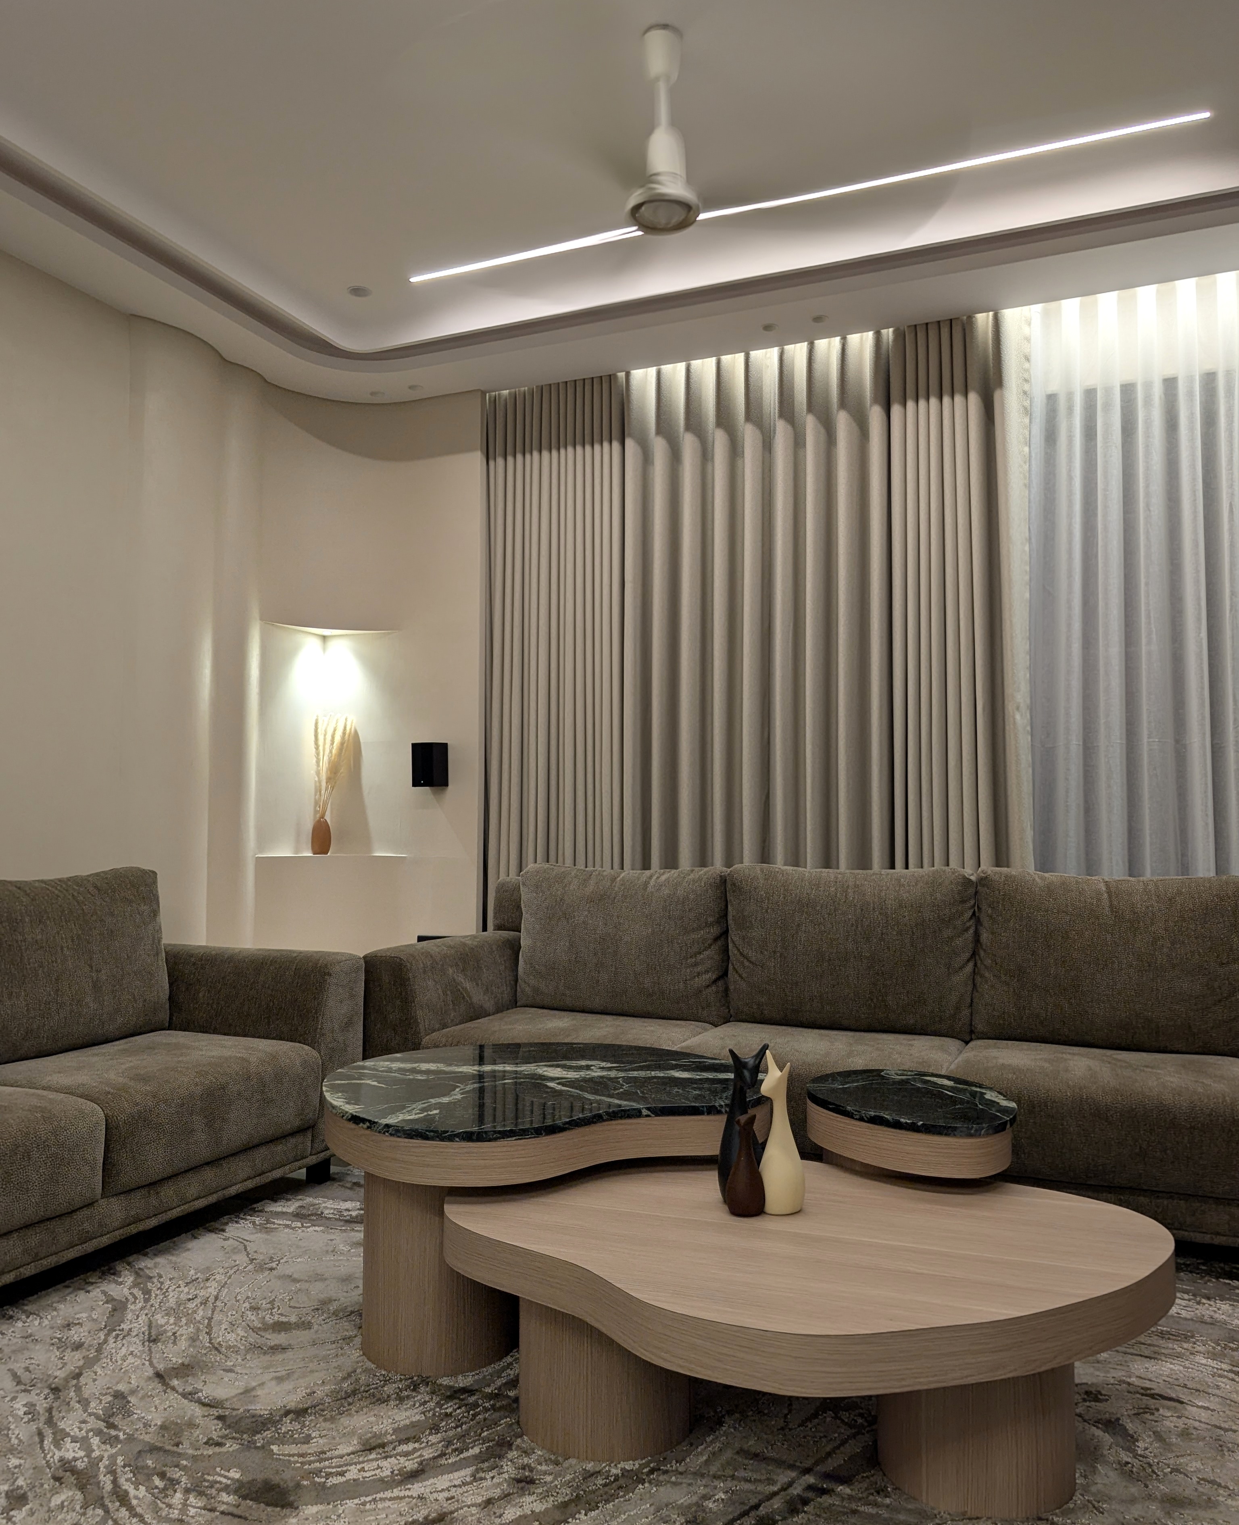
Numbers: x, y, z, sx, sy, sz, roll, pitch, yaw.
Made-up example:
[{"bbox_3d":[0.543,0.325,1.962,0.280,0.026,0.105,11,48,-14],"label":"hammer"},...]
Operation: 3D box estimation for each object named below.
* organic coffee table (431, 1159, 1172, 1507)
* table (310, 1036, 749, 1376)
[{"bbox_3d":[0.282,0.933,1.891,1.229,0.315,0.811,-1,-4,12],"label":"organic coffee table"},{"bbox_3d":[-0.165,0.894,2.378,0.953,0.455,0.877,-1,-4,12],"label":"table"}]

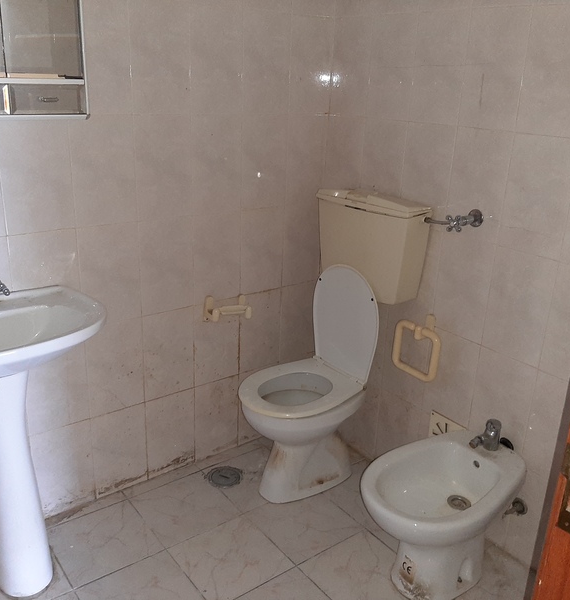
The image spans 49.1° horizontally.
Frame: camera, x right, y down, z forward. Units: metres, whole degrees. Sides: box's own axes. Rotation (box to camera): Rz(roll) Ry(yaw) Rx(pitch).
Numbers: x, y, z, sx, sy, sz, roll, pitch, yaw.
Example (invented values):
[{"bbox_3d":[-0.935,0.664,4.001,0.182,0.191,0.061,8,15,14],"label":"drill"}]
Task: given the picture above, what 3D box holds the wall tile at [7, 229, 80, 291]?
[{"bbox_3d":[-0.727,-0.046,1.911,0.200,0.330,0.010,-13,25,-36],"label":"wall tile"}]

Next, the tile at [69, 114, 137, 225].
[{"bbox_3d":[-0.555,-0.394,1.917,0.200,0.330,0.010,-13,25,-36],"label":"tile"}]

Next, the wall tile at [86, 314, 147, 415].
[{"bbox_3d":[-0.581,0.231,2.142,0.200,0.330,0.010,-12,24,-35],"label":"wall tile"}]

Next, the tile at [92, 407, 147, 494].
[{"bbox_3d":[-0.595,0.545,2.263,0.201,0.333,0.010,-12,24,-35],"label":"tile"}]

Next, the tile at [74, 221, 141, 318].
[{"bbox_3d":[-0.571,-0.083,2.039,0.201,0.333,0.010,-12,24,-35],"label":"tile"}]

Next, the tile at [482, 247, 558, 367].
[{"bbox_3d":[0.702,0.019,1.880,0.010,0.330,0.200,-12,24,-35],"label":"tile"}]

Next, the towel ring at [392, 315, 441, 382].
[{"bbox_3d":[0.474,0.161,2.173,0.075,0.210,0.205,-12,24,-35],"label":"towel ring"}]

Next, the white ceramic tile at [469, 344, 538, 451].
[{"bbox_3d":[0.694,0.335,1.996,0.010,0.333,0.201,-13,24,-35],"label":"white ceramic tile"}]

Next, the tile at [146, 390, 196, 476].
[{"bbox_3d":[-0.434,0.509,2.380,0.201,0.333,0.010,-12,24,-35],"label":"tile"}]

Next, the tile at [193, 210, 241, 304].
[{"bbox_3d":[-0.248,-0.153,2.265,0.200,0.330,0.010,-12,24,-35],"label":"tile"}]

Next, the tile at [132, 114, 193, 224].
[{"bbox_3d":[-0.397,-0.430,2.038,0.200,0.330,0.010,-12,24,-35],"label":"tile"}]

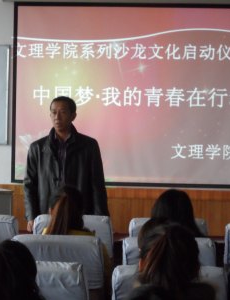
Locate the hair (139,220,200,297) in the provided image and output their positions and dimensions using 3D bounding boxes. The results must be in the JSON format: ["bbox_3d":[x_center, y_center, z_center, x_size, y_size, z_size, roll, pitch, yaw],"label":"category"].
[{"bbox_3d":[0.176,0.353,3.300,0.200,0.250,0.240,1,2,-5],"label":"hair"}]

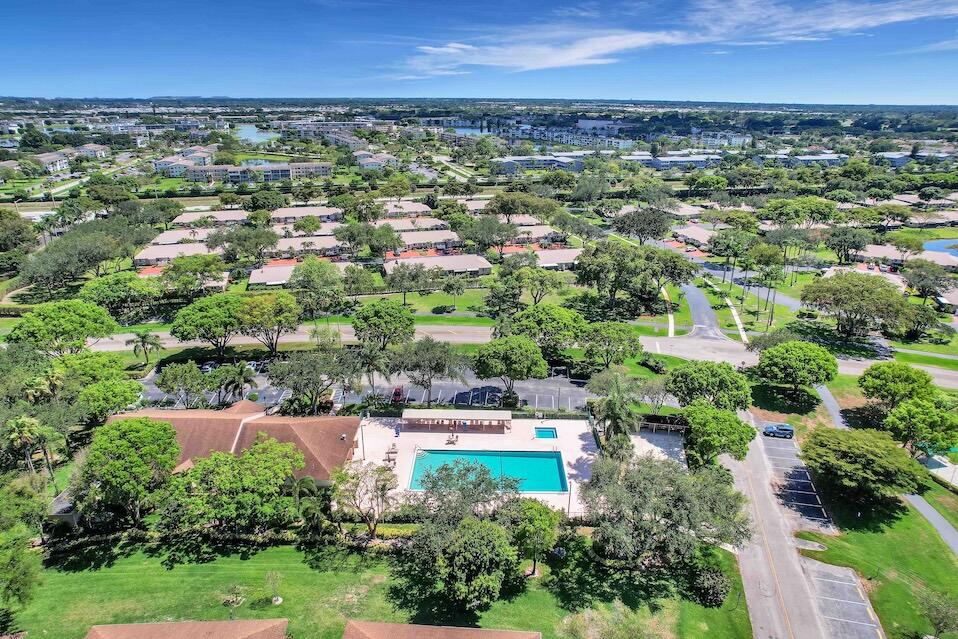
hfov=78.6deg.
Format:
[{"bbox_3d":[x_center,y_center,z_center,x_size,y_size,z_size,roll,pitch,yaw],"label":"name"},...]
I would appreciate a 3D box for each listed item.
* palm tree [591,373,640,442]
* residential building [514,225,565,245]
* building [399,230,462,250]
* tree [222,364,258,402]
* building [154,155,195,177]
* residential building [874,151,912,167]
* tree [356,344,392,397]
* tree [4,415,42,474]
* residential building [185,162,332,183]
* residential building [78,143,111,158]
[{"bbox_3d":[20.981,14.338,90.248,6.700,12.000,6.700,0,21,0],"label":"palm tree"},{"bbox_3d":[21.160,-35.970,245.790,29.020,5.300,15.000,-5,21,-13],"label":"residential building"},{"bbox_3d":[-22.070,-30.410,218.930,30.000,4.900,16.000,-6,22,-17],"label":"building"},{"bbox_3d":[-42.396,11.318,103.413,5.900,7.400,5.900,0,21,0],"label":"tree"},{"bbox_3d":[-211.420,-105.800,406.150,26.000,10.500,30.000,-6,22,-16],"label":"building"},{"bbox_3d":[367.706,-142.873,522.026,15.000,8.000,24.000,-8,22,-21],"label":"residential building"},{"bbox_3d":[-18.482,9.692,104.009,6.000,10.400,6.000,0,21,0],"label":"tree"},{"bbox_3d":[-68.960,19.810,89.320,5.300,10.600,5.300,0,21,0],"label":"tree"},{"bbox_3d":[-155.660,-105.750,419.180,96.000,10.200,23.000,-6,22,-16],"label":"residential building"},{"bbox_3d":[-347.650,-152.890,528.820,26.000,10.500,22.000,-6,22,-16],"label":"residential building"}]

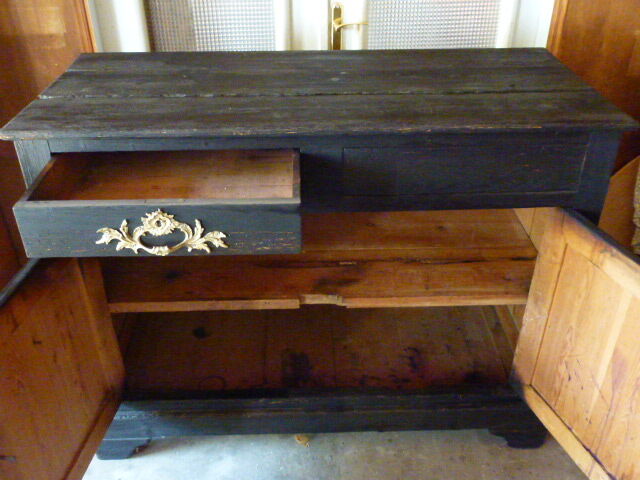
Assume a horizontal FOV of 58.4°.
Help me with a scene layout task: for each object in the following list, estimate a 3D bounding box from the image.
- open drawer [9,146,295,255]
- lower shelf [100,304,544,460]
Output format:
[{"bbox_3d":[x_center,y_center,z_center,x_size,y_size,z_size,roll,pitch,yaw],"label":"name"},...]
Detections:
[{"bbox_3d":[-0.282,-0.131,1.166,0.486,0.105,0.413,-1,34,-1],"label":"open drawer"},{"bbox_3d":[0.005,0.393,1.800,1.284,0.213,0.488,-1,34,-1],"label":"lower shelf"}]

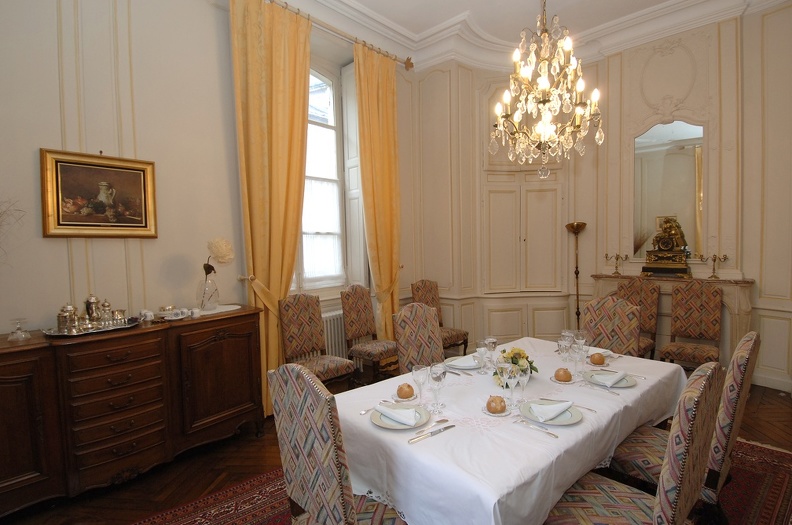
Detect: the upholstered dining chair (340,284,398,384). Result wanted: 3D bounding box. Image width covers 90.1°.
[{"bbox_3d":[-0.255,0.804,4.260,0.600,1.100,0.470,1,4,44],"label":"upholstered dining chair"}]

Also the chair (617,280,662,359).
[{"bbox_3d":[2.433,0.736,4.127,0.600,1.100,0.470,-4,4,-39],"label":"chair"}]

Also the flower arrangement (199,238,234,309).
[{"bbox_3d":[-1.512,0.093,3.330,0.290,0.580,0.230,-3,3,-24],"label":"flower arrangement"}]

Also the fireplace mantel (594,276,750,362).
[{"bbox_3d":[3.024,0.700,4.415,1.507,1.109,0.340,1,4,43],"label":"fireplace mantel"}]

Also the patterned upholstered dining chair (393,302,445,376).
[{"bbox_3d":[0.298,0.860,2.818,0.470,1.100,0.600,-3,4,-36],"label":"patterned upholstered dining chair"}]

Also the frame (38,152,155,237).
[{"bbox_3d":[-2.100,-0.464,2.834,0.060,0.580,0.680,1,4,42],"label":"frame"}]

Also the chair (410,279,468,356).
[{"bbox_3d":[0.507,0.760,4.768,0.470,1.100,0.600,-3,3,-33],"label":"chair"}]

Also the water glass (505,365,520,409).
[{"bbox_3d":[0.554,0.588,1.872,0.068,0.185,0.068,-1,3,0],"label":"water glass"}]

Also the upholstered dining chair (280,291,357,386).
[{"bbox_3d":[-0.717,0.846,3.613,0.600,1.100,0.470,1,4,44],"label":"upholstered dining chair"}]

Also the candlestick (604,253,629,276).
[{"bbox_3d":[2.638,0.020,4.722,0.240,0.260,0.100,1,4,43],"label":"candlestick"}]

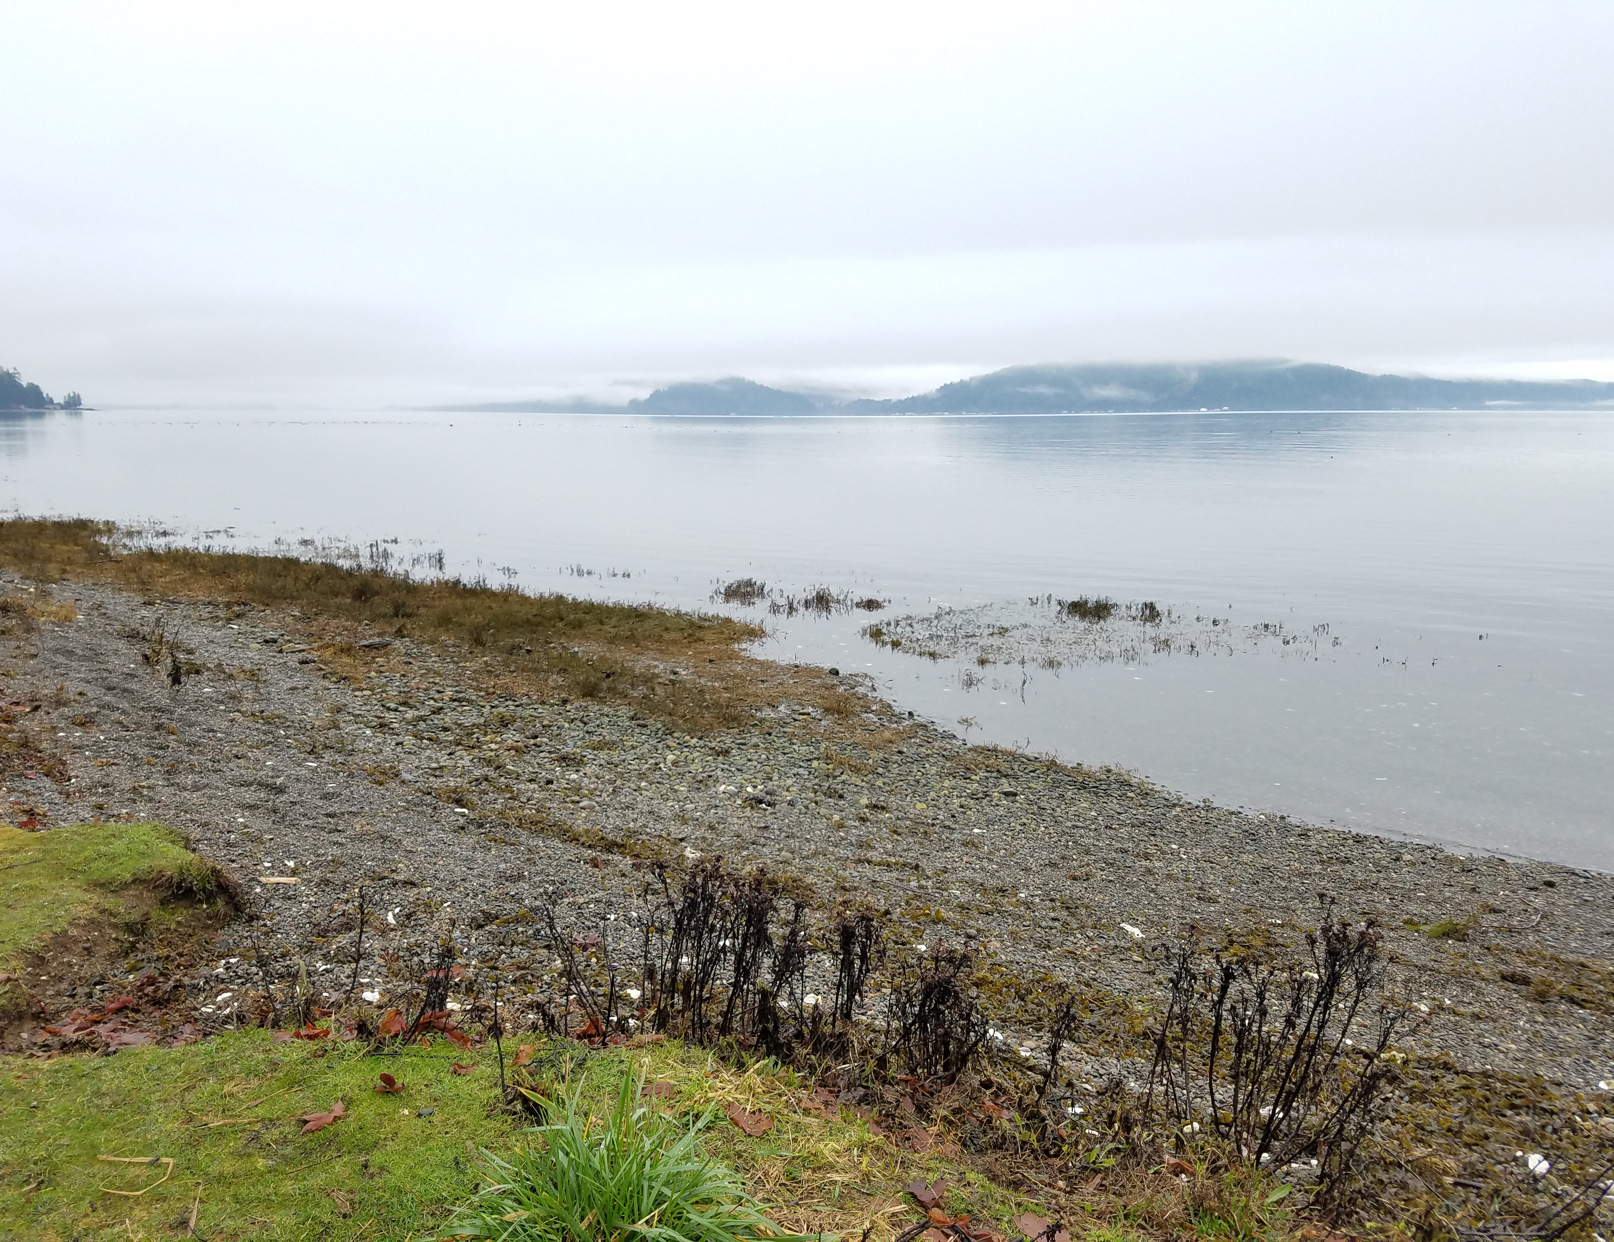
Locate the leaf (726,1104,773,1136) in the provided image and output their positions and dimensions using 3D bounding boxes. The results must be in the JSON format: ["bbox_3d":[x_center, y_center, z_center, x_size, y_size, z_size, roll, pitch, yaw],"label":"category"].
[{"bbox_3d":[-0.125,1.061,2.662,0.133,0.025,0.079,9,13,43],"label":"leaf"}]

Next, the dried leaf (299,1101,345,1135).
[{"bbox_3d":[-1.031,1.060,2.653,0.073,0.030,0.124,7,12,37],"label":"dried leaf"}]

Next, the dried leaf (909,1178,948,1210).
[{"bbox_3d":[0.237,1.139,2.486,0.085,0.030,0.078,0,10,0],"label":"dried leaf"}]

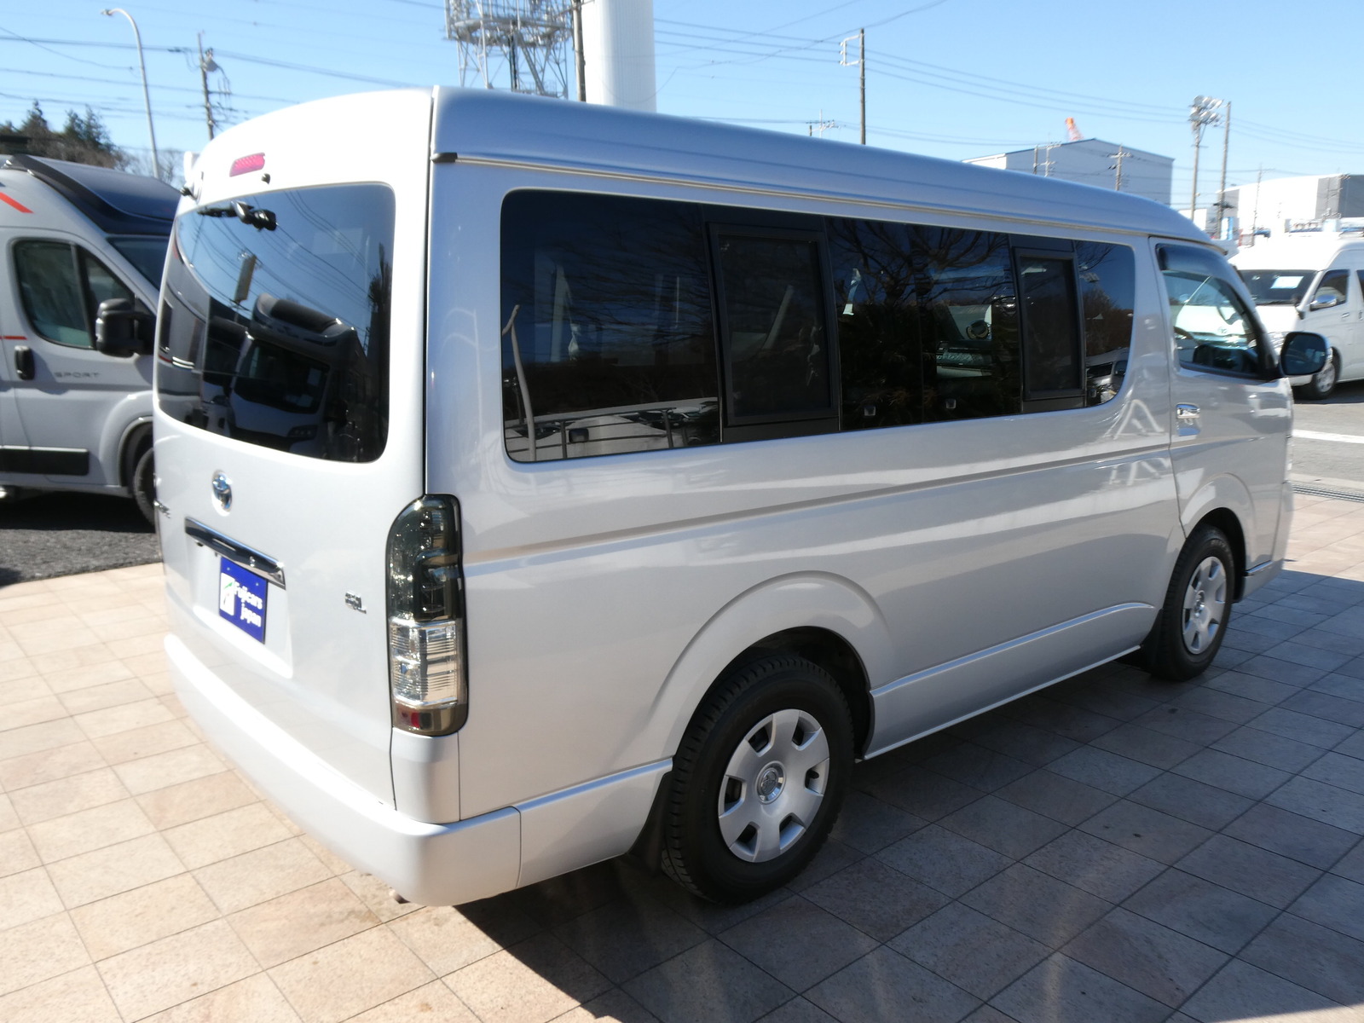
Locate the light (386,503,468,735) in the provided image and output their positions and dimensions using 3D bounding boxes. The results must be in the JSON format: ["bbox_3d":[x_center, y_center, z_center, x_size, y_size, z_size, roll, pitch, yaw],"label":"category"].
[{"bbox_3d":[-0.497,0.200,1.961,0.115,0.455,0.115,-9,14,-40],"label":"light"}]

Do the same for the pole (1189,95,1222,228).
[{"bbox_3d":[33.250,-19.265,66.397,1.200,14.500,2.100,-11,15,-43],"label":"pole"}]

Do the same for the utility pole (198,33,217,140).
[{"bbox_3d":[-21.694,-14.924,48.370,0.900,14.300,0.700,-6,12,-25],"label":"utility pole"}]

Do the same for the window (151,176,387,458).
[{"bbox_3d":[-1.085,-0.474,2.524,0.120,0.570,1.560,0,9,-41],"label":"window"}]

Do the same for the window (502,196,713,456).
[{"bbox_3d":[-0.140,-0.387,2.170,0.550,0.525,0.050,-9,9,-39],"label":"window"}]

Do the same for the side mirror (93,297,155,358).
[{"bbox_3d":[-3.783,-1.239,6.940,0.190,0.390,0.270,3,11,14],"label":"side mirror"}]

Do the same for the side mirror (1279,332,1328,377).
[{"bbox_3d":[2.666,-0.674,4.379,0.115,0.190,0.190,-9,14,-39],"label":"side mirror"}]

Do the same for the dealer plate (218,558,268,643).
[{"bbox_3d":[-1.105,0.216,2.575,0.015,0.165,0.335,-1,8,-41],"label":"dealer plate"}]

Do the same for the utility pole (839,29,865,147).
[{"bbox_3d":[8.112,-15.177,48.632,1.200,14.100,0.350,10,15,43],"label":"utility pole"}]

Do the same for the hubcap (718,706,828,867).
[{"bbox_3d":[0.237,0.709,2.666,0.410,0.410,0.060,-9,14,-40],"label":"hubcap"}]

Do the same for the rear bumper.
[{"bbox_3d":[-1.060,0.591,2.753,0.310,0.250,1.880,-9,14,-39],"label":"rear bumper"}]

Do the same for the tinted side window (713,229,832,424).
[{"bbox_3d":[0.233,-0.450,2.511,0.371,0.460,0.030,-9,5,-40],"label":"tinted side window"}]

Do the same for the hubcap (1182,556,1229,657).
[{"bbox_3d":[2.211,0.399,4.337,0.412,0.412,0.060,-9,14,-39],"label":"hubcap"}]

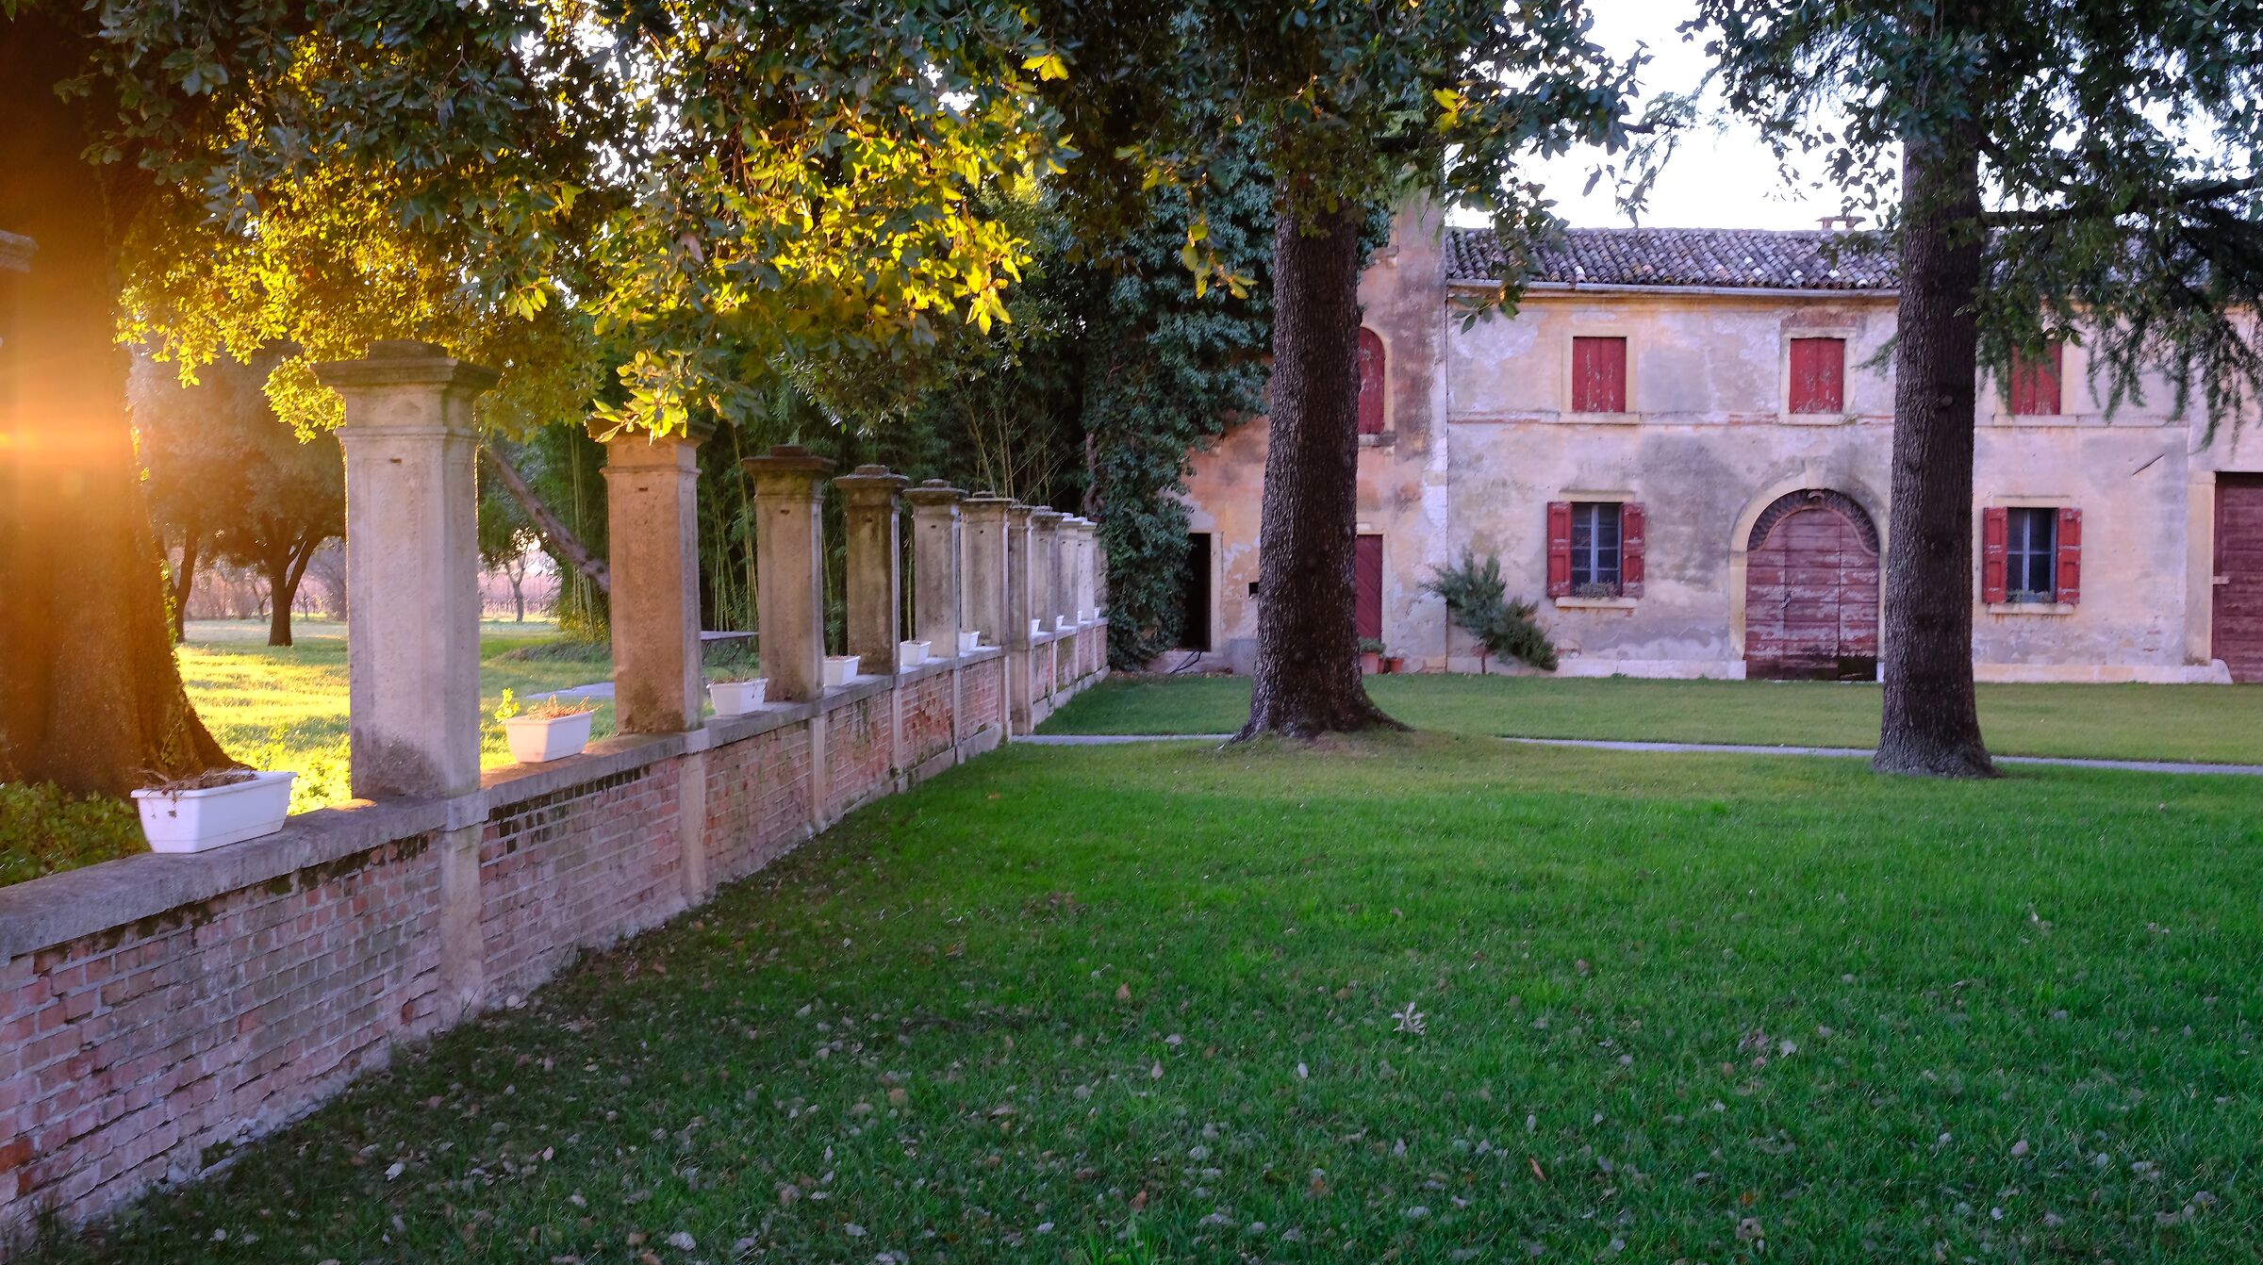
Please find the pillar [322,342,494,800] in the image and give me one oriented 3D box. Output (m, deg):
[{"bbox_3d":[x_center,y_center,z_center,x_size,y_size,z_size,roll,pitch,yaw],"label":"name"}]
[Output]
[{"bbox_3d":[-2.489,-0.215,7.645,0.460,1.563,0.460,0,2,4],"label":"pillar"}]

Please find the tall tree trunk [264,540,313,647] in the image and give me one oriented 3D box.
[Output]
[{"bbox_3d":[-19.554,-0.861,51.000,1.100,2.500,0.850,-1,2,-21],"label":"tall tree trunk"}]

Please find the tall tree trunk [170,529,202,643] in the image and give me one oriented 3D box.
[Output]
[{"bbox_3d":[-18.041,-0.895,42.000,0.520,2.200,0.480,0,2,4],"label":"tall tree trunk"}]

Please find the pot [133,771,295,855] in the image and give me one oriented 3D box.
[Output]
[{"bbox_3d":[-2.866,0.563,6.898,0.215,0.190,0.600,0,2,4],"label":"pot"}]

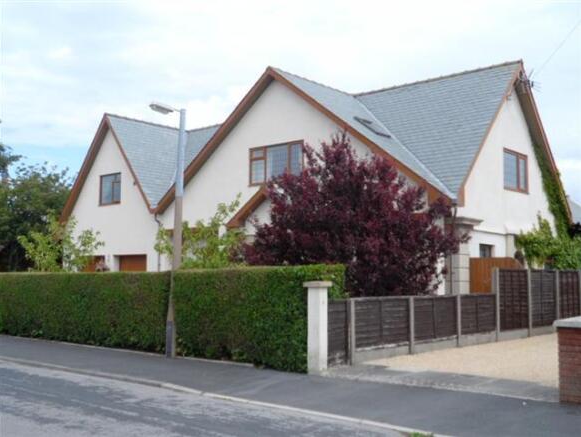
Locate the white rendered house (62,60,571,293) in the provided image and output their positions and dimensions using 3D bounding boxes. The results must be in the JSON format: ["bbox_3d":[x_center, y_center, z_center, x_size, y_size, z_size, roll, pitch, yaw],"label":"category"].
[{"bbox_3d":[-0.317,-0.365,27.185,19.539,8.252,8.201,-4,-6,41],"label":"white rendered house"}]

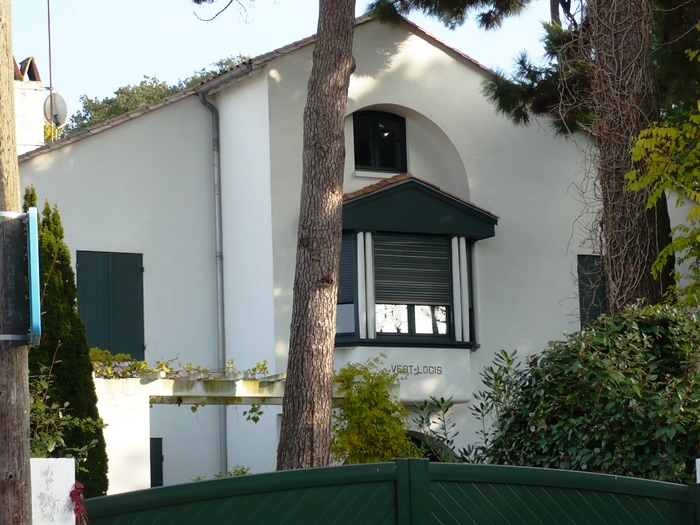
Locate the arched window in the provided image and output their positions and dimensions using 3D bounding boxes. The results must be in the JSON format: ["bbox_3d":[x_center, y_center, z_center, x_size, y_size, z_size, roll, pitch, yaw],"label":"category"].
[{"bbox_3d":[0.433,-1.805,31.808,0.910,0.936,0.100,3,-9,-29],"label":"arched window"}]

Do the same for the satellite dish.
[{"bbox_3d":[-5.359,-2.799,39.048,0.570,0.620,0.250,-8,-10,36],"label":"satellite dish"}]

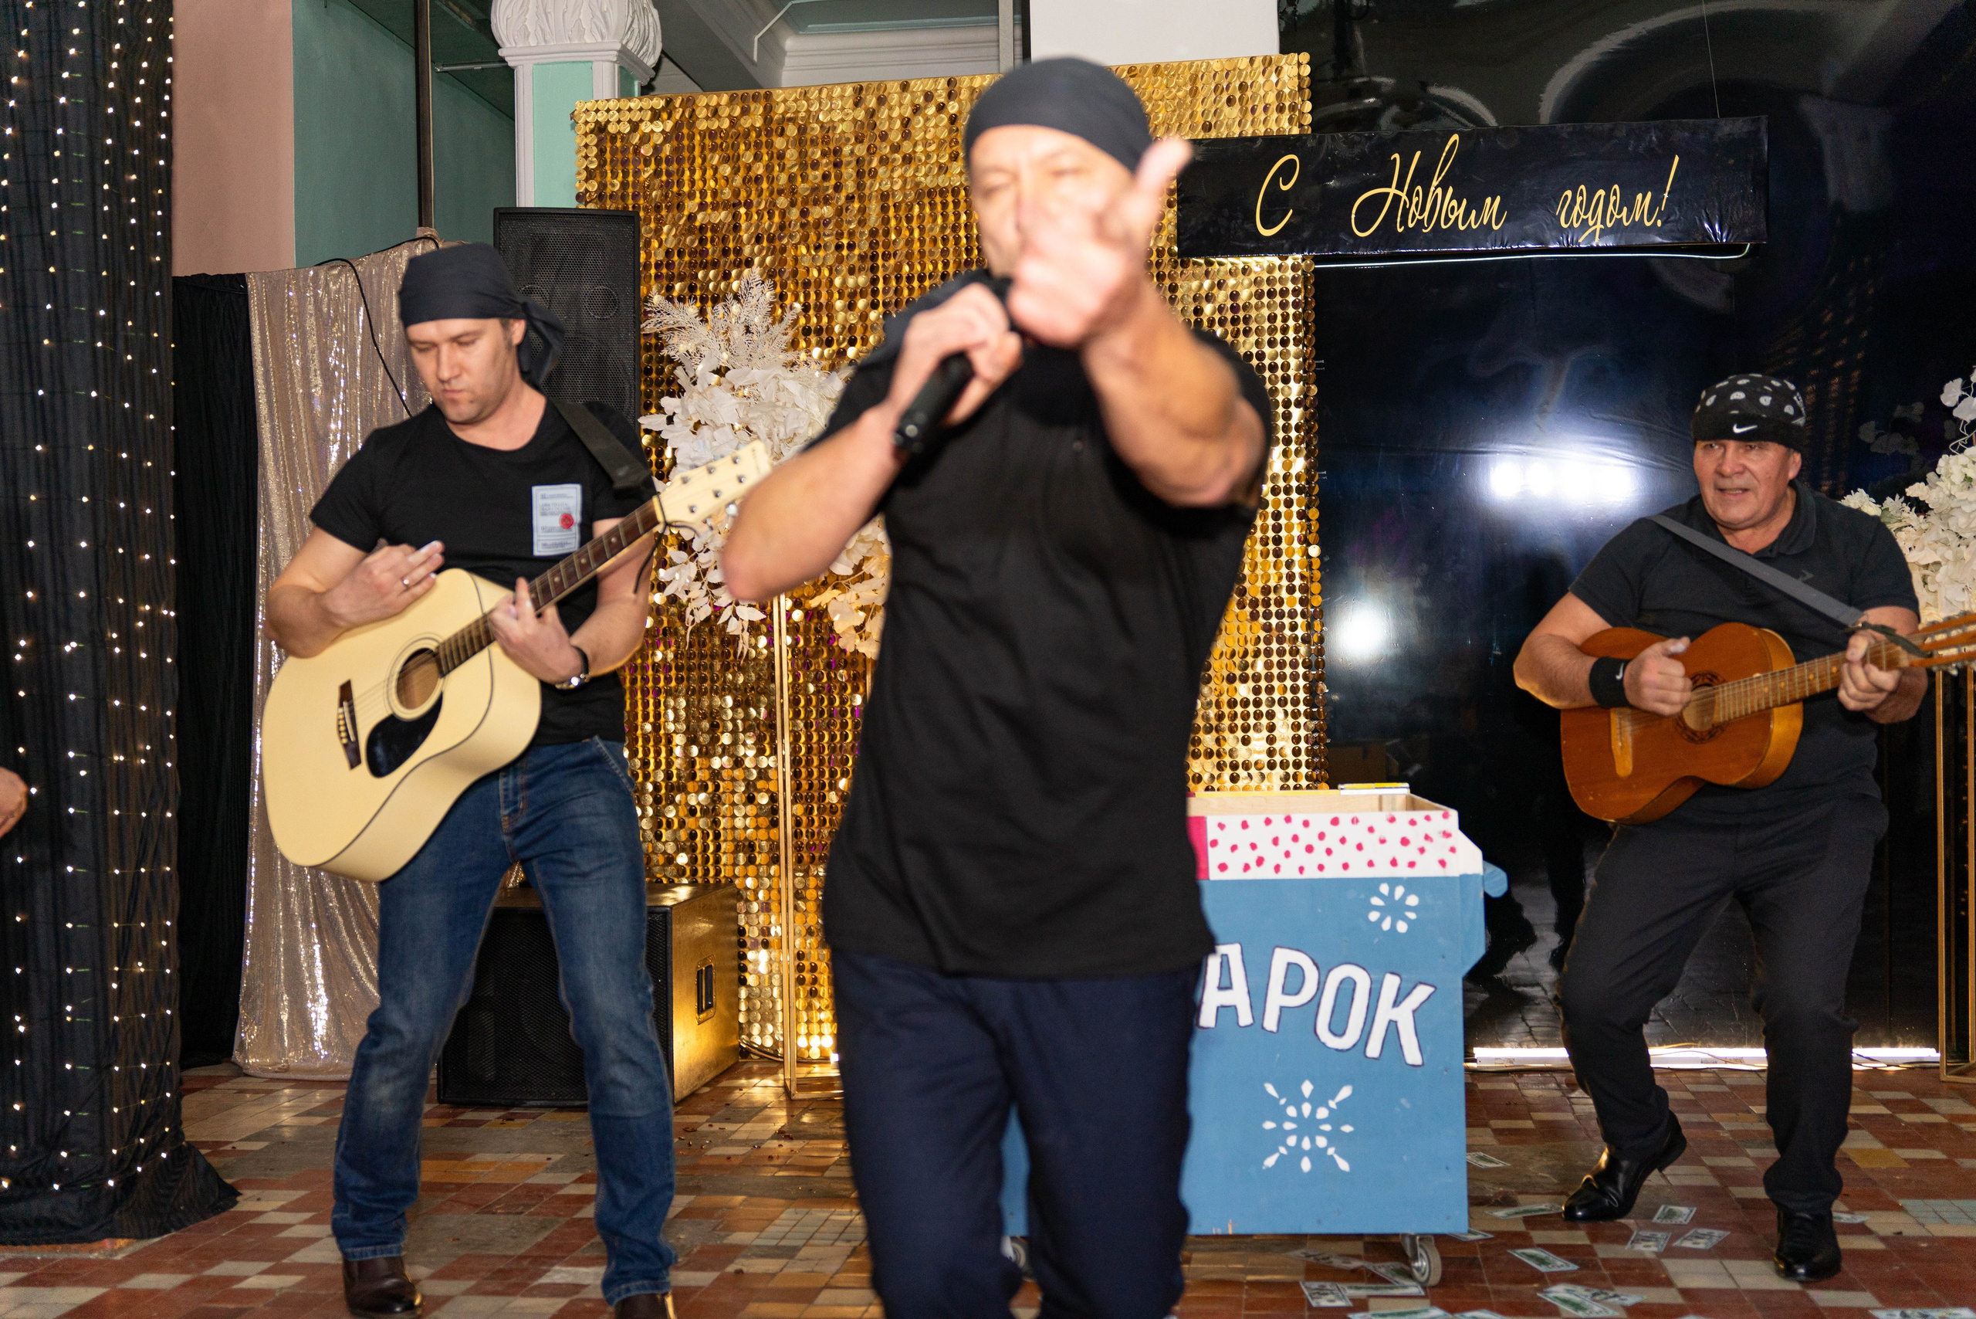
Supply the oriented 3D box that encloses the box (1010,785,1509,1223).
[{"bbox_3d":[0.433,0.637,4.163,0.879,0.737,0.707,-1,-1,5],"label":"box"}]

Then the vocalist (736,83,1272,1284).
[{"bbox_3d":[0.017,0.228,2.136,0.525,1.601,0.646,-1,-1,3],"label":"vocalist"}]

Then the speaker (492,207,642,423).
[{"bbox_3d":[-1.152,-0.836,6.176,0.394,0.707,0.384,-1,-1,-12],"label":"speaker"}]

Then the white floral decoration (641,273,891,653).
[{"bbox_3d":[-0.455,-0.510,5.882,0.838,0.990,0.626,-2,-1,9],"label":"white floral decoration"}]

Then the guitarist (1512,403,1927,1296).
[{"bbox_3d":[1.300,0.278,4.007,0.707,1.530,0.646,-2,-1,18],"label":"guitarist"}]

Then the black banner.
[{"bbox_3d":[1.259,-1.228,5.913,1.525,0.328,0.061,-1,-1,7],"label":"black banner"}]

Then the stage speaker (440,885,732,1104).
[{"bbox_3d":[-1.071,0.897,6.141,0.626,0.500,0.707,-2,-1,9],"label":"stage speaker"}]

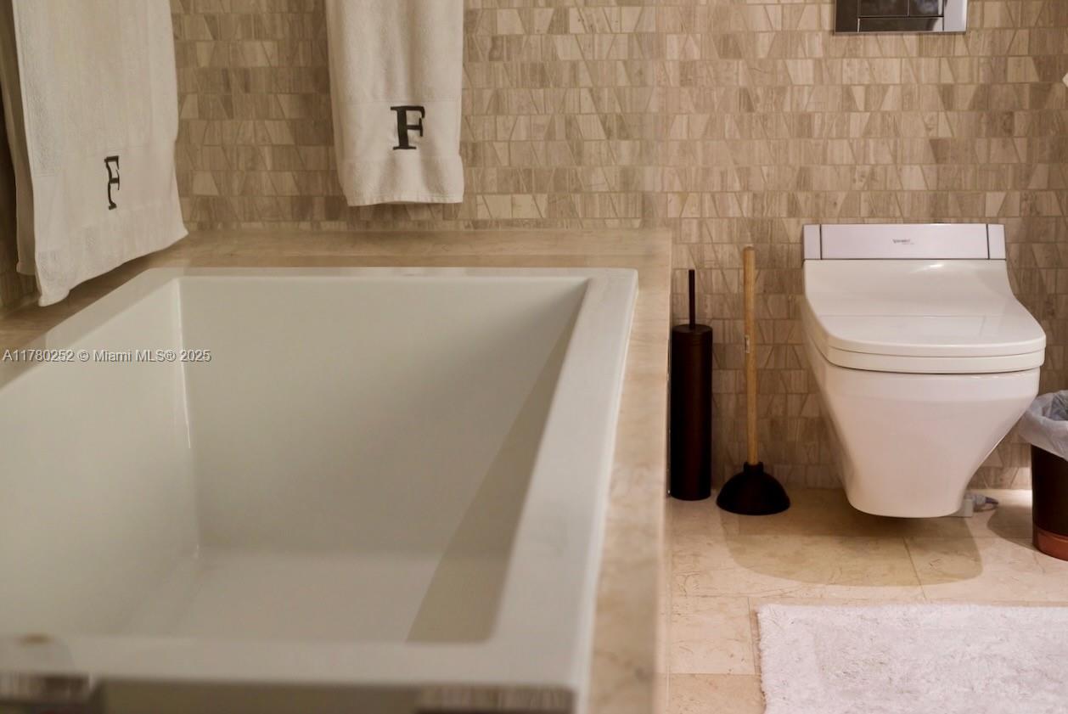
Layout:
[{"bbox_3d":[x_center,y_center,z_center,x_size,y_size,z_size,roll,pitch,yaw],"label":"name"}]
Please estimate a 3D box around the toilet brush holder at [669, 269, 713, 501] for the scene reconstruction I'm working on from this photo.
[{"bbox_3d":[0.317,0.053,2.976,0.079,0.463,0.079,0,14,5],"label":"toilet brush holder"}]

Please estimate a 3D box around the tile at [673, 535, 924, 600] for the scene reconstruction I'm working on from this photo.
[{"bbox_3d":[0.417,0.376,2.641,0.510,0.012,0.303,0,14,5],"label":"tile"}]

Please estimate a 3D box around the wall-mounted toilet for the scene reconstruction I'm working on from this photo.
[{"bbox_3d":[0.689,0.050,2.667,0.376,0.493,0.620,0,14,5],"label":"wall-mounted toilet"}]

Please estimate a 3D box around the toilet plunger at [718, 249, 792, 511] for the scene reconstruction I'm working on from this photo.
[{"bbox_3d":[0.432,0.042,2.906,0.144,0.515,0.144,0,14,5],"label":"toilet plunger"}]

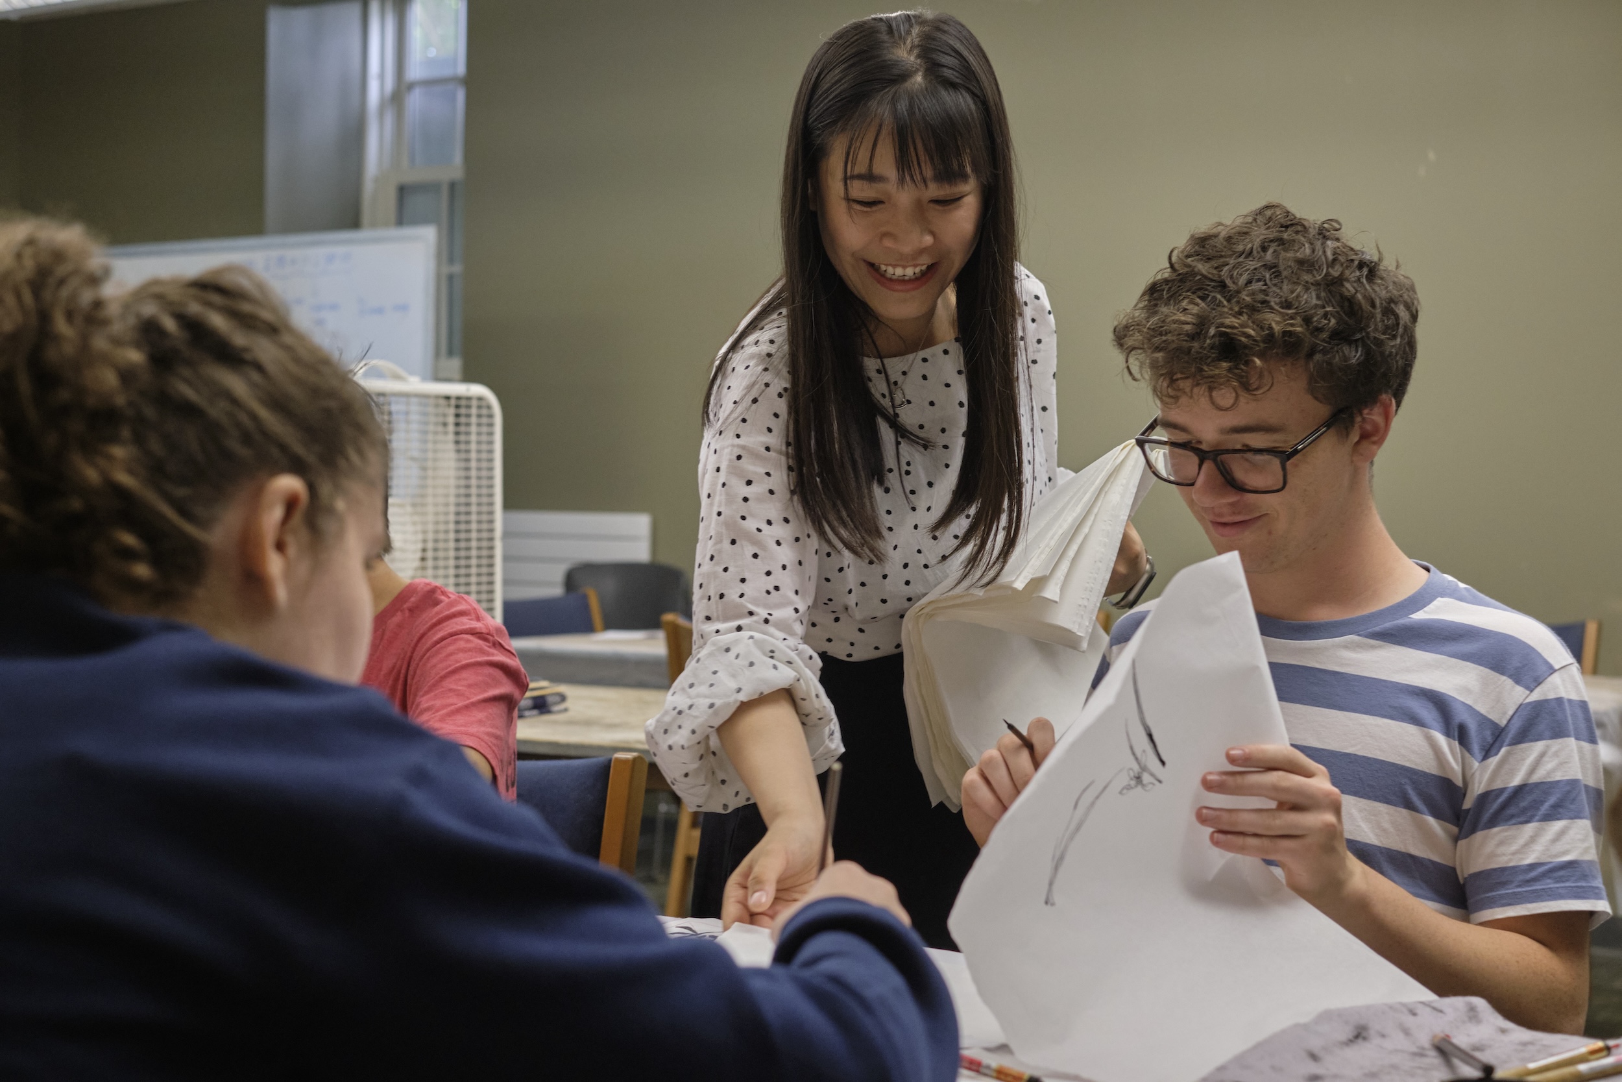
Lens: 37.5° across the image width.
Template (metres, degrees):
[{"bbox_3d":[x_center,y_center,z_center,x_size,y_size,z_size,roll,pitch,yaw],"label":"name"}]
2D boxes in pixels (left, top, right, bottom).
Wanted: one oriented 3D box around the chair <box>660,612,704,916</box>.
[{"bbox_3d":[0.063,0.549,4.531,0.470,0.822,0.550,2,1,34],"label":"chair"}]

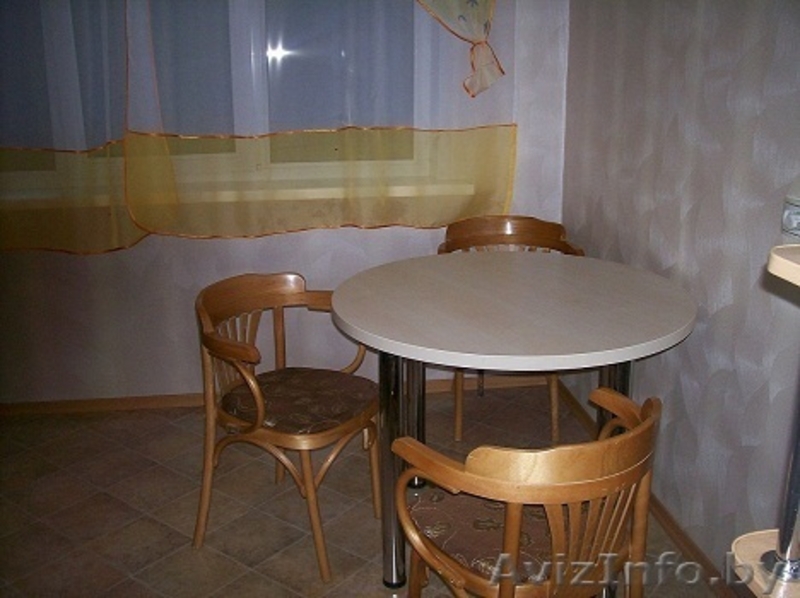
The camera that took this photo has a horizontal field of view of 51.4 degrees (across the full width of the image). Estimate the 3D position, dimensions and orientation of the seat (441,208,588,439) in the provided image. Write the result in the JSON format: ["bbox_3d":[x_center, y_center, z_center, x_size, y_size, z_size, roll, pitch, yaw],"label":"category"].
[{"bbox_3d":[0.403,0.102,3.181,0.540,0.775,0.495,0,17,2],"label":"seat"}]

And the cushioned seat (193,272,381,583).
[{"bbox_3d":[-0.314,0.341,2.425,0.495,0.775,0.540,8,19,27],"label":"cushioned seat"}]

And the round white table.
[{"bbox_3d":[0.305,0.346,2.406,0.985,0.757,0.985,-1,17,0],"label":"round white table"}]

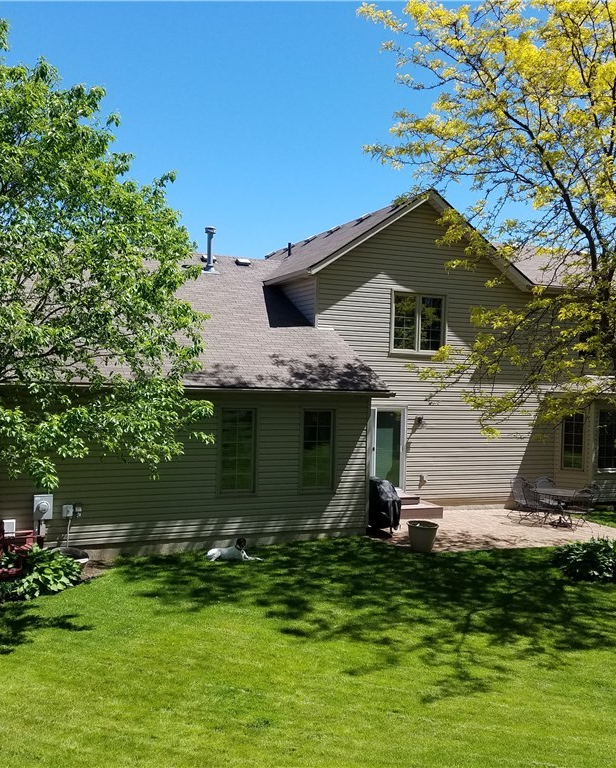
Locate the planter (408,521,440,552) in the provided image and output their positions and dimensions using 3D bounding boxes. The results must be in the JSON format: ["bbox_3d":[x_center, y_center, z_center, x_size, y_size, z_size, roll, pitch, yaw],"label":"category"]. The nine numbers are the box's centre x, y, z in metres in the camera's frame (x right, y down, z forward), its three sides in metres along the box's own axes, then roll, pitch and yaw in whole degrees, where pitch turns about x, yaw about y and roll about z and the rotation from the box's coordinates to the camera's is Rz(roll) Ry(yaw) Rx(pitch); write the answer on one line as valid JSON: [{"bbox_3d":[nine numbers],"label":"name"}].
[{"bbox_3d":[2.146,2.824,14.237,0.610,0.475,0.610,2,1,0],"label":"planter"}]

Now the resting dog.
[{"bbox_3d":[-1.285,2.878,13.601,0.960,0.390,0.370,2,1,-10],"label":"resting dog"}]

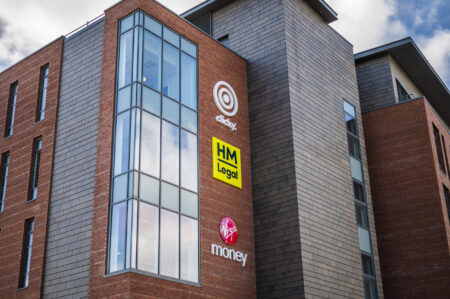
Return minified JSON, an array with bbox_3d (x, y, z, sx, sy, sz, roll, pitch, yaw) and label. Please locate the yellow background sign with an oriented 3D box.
[{"bbox_3d":[0.096,0.600,27.955,0.098,1.912,1.964,-18,-27,35],"label":"yellow background sign"}]

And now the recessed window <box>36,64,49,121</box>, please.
[{"bbox_3d":[-8.420,-2.625,29.030,0.665,2.899,0.185,-18,-27,35],"label":"recessed window"}]

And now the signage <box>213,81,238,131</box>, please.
[{"bbox_3d":[0.045,-2.115,29.055,0.087,2.322,1.793,-18,-27,35],"label":"signage"}]

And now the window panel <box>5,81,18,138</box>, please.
[{"bbox_3d":[-10.332,-1.936,30.425,0.665,2.899,0.185,-18,-27,35],"label":"window panel"}]

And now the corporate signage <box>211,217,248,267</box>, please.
[{"bbox_3d":[0.189,3.864,26.688,0.098,2.000,2.374,-18,-27,35],"label":"corporate signage"}]

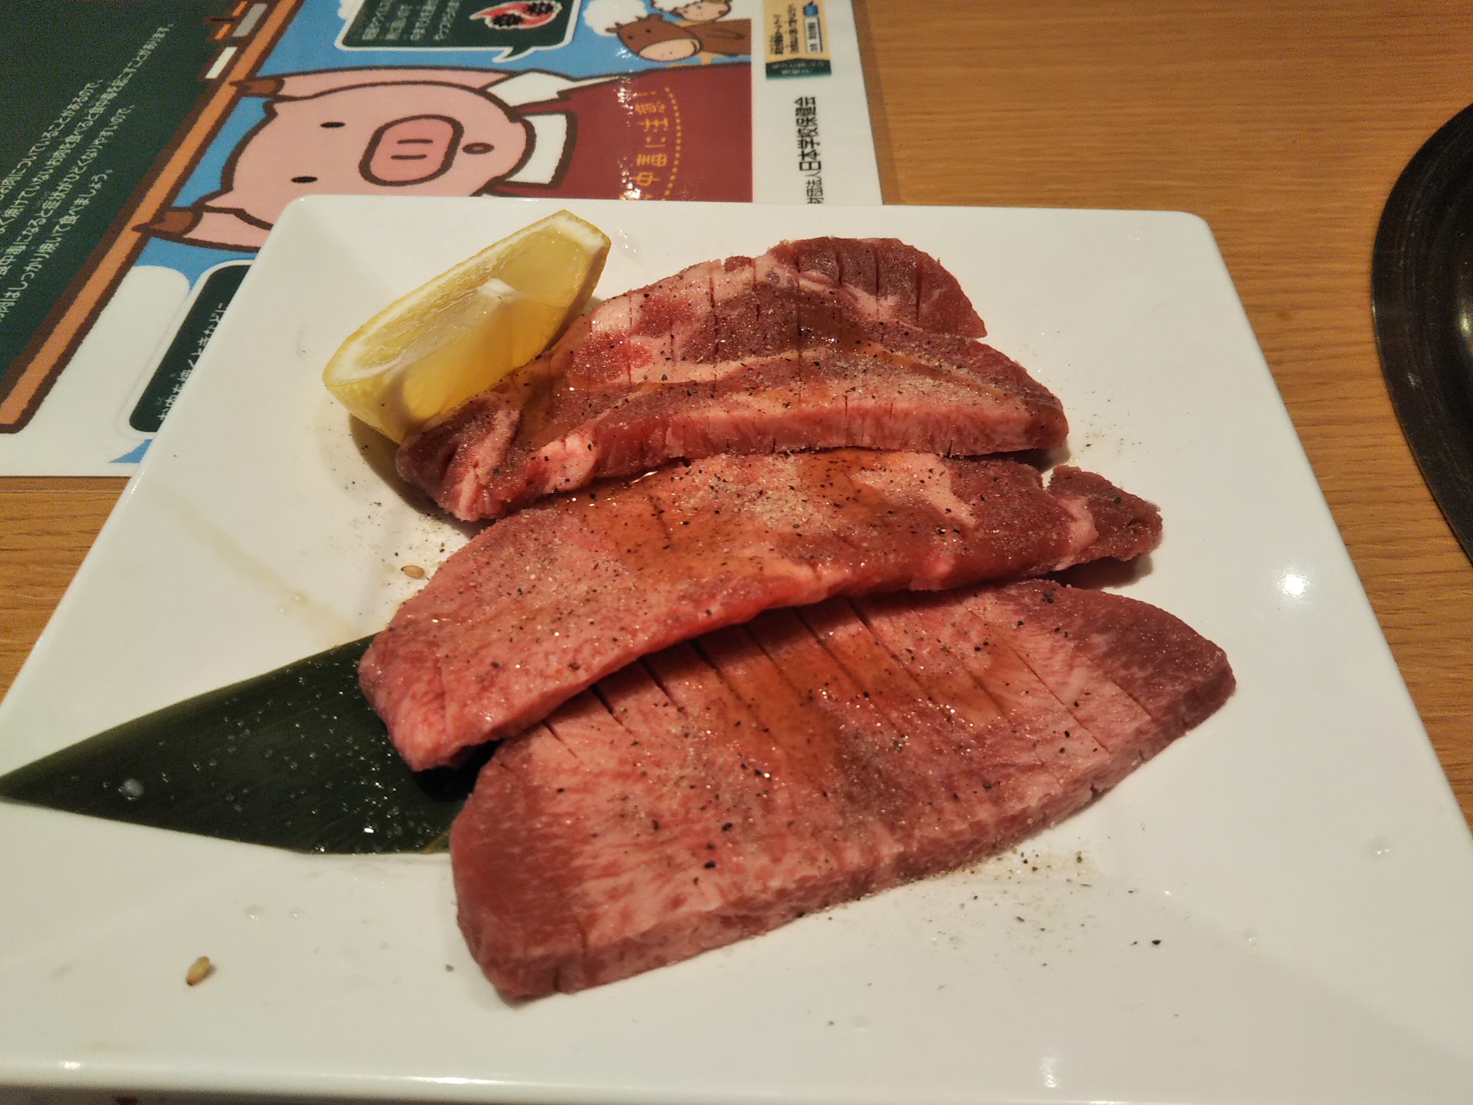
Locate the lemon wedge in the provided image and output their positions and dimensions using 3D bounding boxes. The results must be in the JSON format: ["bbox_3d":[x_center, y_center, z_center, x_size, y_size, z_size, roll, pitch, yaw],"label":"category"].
[{"bbox_3d":[-0.043,-0.043,0.232,0.024,0.025,0.066,24,49,23],"label":"lemon wedge"}]

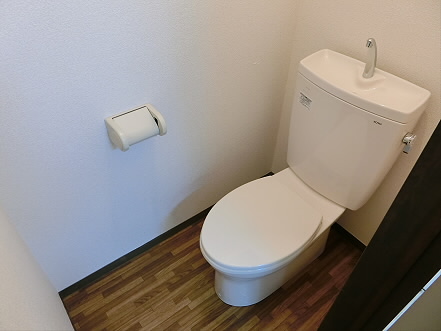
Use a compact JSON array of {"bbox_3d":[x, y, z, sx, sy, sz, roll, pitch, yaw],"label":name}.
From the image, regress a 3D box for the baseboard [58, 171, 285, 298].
[{"bbox_3d":[-0.185,0.320,1.663,1.260,0.070,0.017,-27,49,-27],"label":"baseboard"}]

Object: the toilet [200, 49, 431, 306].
[{"bbox_3d":[0.261,0.129,1.276,0.746,0.890,0.442,-27,49,-27],"label":"toilet"}]

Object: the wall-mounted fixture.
[{"bbox_3d":[-0.274,-0.110,1.070,0.167,0.113,0.123,-27,49,-27],"label":"wall-mounted fixture"}]

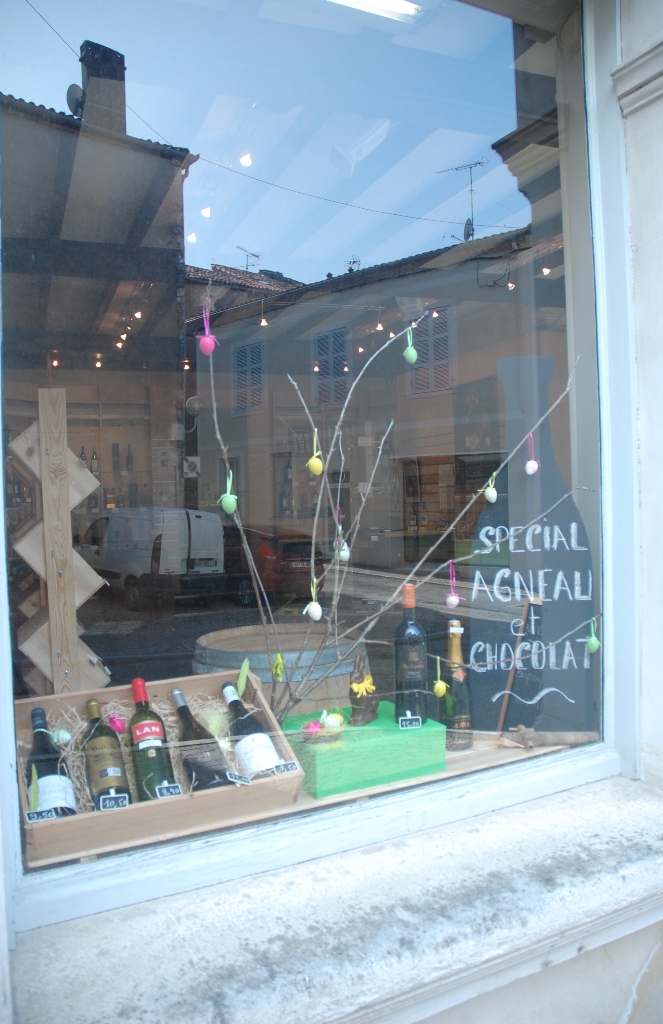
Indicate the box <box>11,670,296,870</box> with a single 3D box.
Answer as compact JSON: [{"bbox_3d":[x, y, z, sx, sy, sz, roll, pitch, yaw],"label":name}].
[{"bbox_3d":[-0.366,0.494,1.578,0.522,0.090,0.339,-2,27,-27],"label":"box"}]

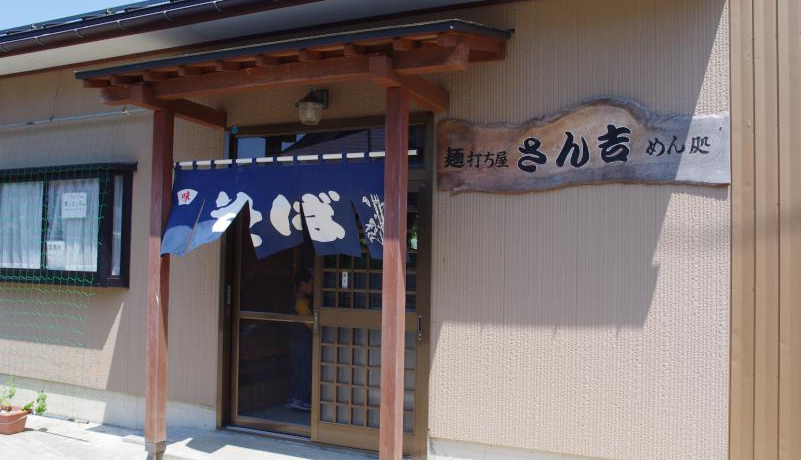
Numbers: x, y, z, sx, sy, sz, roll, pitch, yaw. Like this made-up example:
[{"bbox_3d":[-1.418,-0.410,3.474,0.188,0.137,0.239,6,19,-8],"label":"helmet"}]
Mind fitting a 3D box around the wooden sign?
[{"bbox_3d":[1.000,-0.499,4.053,1.690,0.560,0.060,0,-3,26],"label":"wooden sign"}]

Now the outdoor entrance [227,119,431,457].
[{"bbox_3d":[-0.566,0.357,4.835,1.700,2.250,0.140,0,-3,26],"label":"outdoor entrance"}]

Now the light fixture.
[{"bbox_3d":[-0.611,-0.850,4.753,0.200,0.270,0.250,0,-3,26],"label":"light fixture"}]

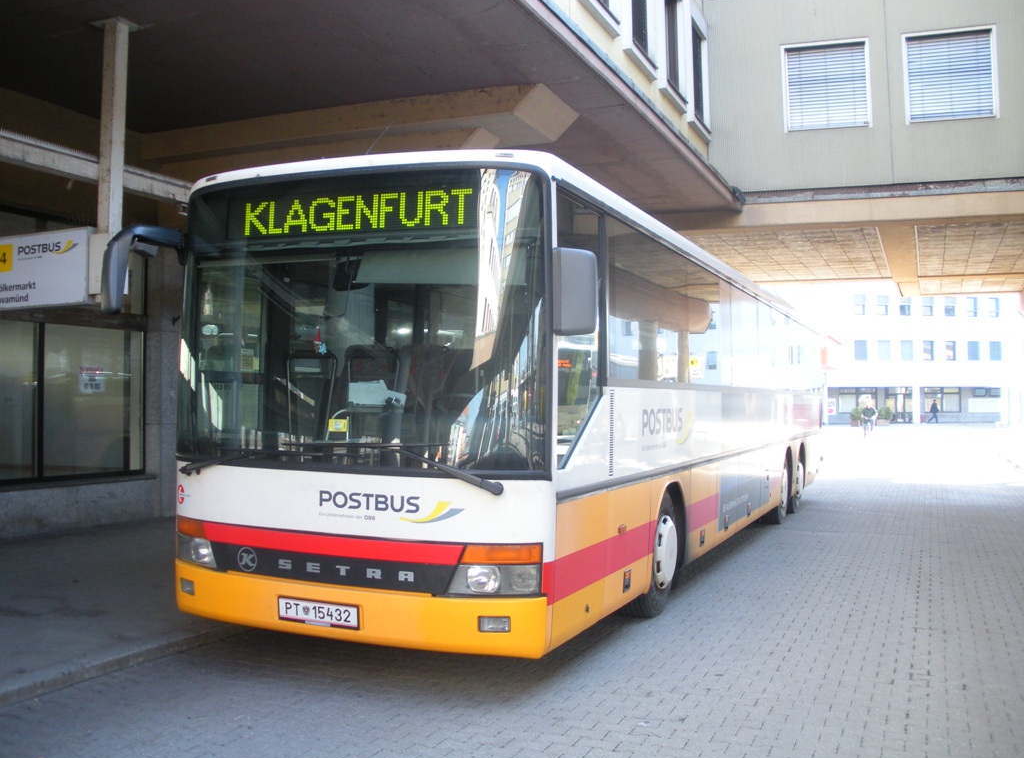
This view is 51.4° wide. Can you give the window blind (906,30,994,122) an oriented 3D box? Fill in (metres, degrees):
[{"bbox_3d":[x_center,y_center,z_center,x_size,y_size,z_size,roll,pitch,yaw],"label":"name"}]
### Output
[{"bbox_3d":[7.144,-4.929,17.350,1.340,1.410,0.080,-1,-1,20],"label":"window blind"}]

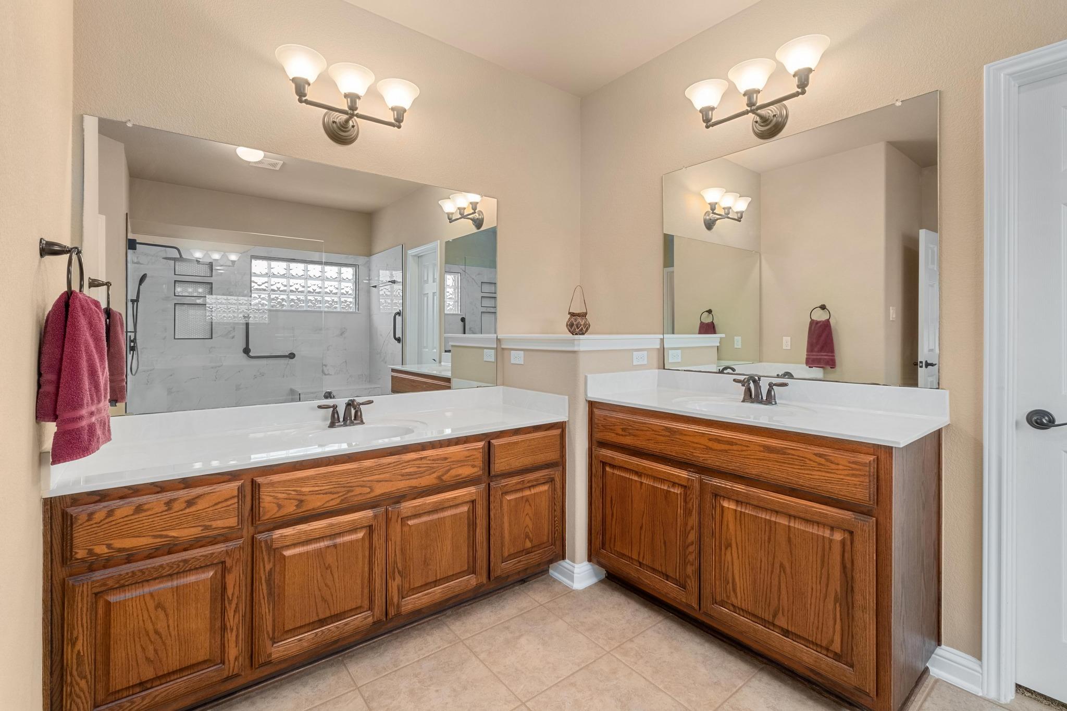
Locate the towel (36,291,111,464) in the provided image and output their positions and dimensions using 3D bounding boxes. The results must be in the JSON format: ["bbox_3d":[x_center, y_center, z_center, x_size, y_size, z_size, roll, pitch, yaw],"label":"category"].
[{"bbox_3d":[-1.181,0.045,1.231,0.130,0.422,0.255,-2,3,-38],"label":"towel"}]

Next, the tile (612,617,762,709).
[{"bbox_3d":[0.567,1.140,1.773,0.396,0.010,0.402,-2,3,-38],"label":"tile"}]

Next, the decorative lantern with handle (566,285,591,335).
[{"bbox_3d":[0.262,-0.263,2.760,0.140,0.292,0.140,0,2,0],"label":"decorative lantern with handle"}]

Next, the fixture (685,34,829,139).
[{"bbox_3d":[0.977,-1.116,2.093,0.245,0.270,0.615,-2,3,-38],"label":"fixture"}]

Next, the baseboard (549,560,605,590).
[{"bbox_3d":[0.222,1.052,2.377,0.187,0.107,0.198,-2,3,-38],"label":"baseboard"}]

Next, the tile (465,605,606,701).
[{"bbox_3d":[0.003,1.136,1.840,0.402,0.010,0.402,-2,3,-38],"label":"tile"}]

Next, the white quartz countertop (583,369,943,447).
[{"bbox_3d":[0.863,0.169,1.985,0.558,0.124,1.242,-2,3,-38],"label":"white quartz countertop"}]

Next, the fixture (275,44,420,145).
[{"bbox_3d":[-0.801,-1.099,2.103,0.615,0.265,0.244,-2,3,-38],"label":"fixture"}]

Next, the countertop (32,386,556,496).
[{"bbox_3d":[-0.704,0.266,1.980,1.814,0.117,0.556,-2,3,-38],"label":"countertop"}]

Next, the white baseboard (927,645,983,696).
[{"bbox_3d":[1.465,1.087,1.655,0.018,0.107,0.147,-2,3,-38],"label":"white baseboard"}]

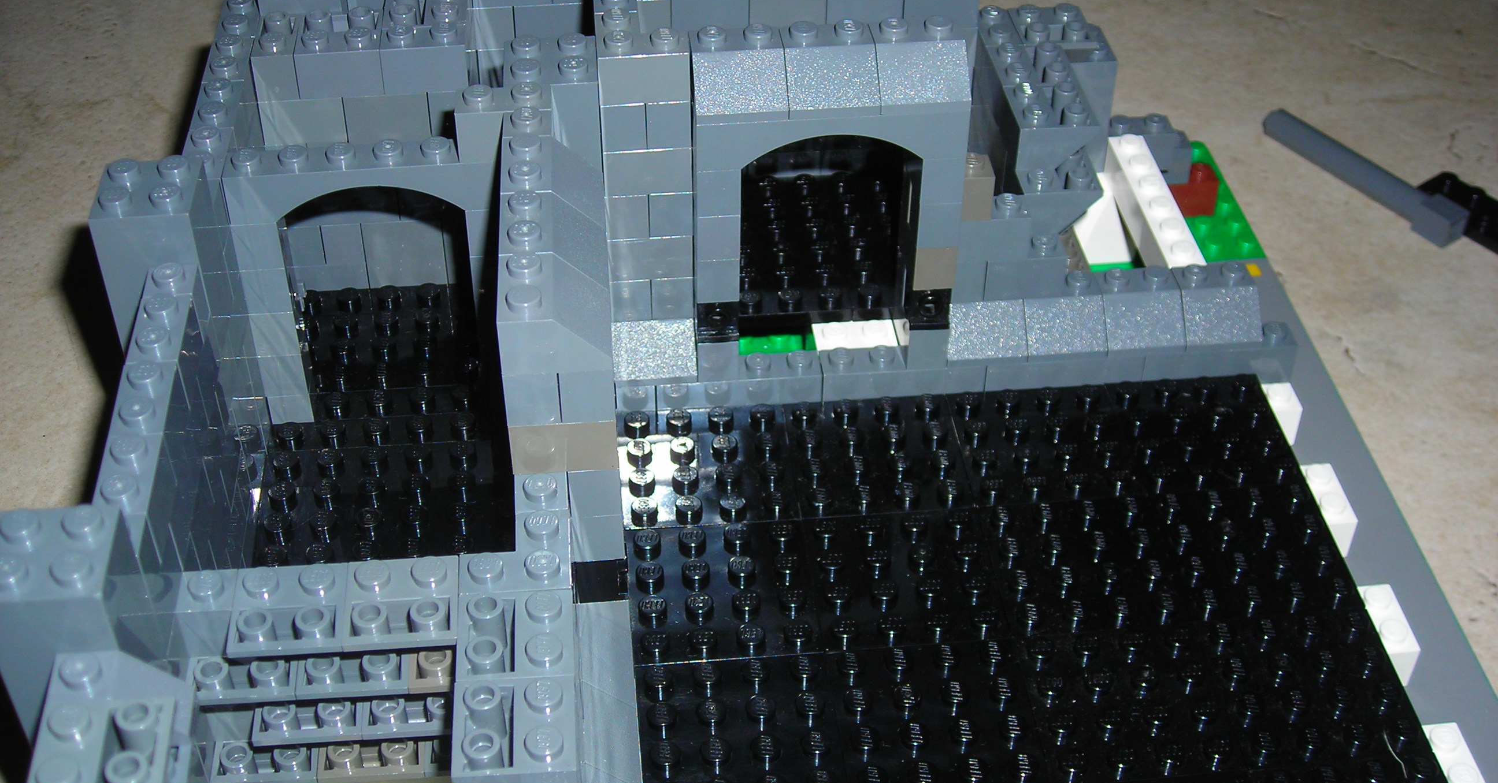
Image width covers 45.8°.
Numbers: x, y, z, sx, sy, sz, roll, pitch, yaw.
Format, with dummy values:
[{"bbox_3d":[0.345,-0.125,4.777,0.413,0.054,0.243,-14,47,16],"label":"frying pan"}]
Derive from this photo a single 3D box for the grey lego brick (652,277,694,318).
[{"bbox_3d":[-0.015,-0.021,0.338,0.008,0.011,0.009,-4,41,-4],"label":"grey lego brick"}]

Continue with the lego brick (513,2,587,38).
[{"bbox_3d":[-0.039,-0.077,0.361,0.016,0.011,0.008,-3,40,-5],"label":"lego brick"}]

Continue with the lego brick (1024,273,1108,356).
[{"bbox_3d":[0.061,-0.016,0.347,0.016,0.011,0.016,-4,41,-4],"label":"lego brick"}]

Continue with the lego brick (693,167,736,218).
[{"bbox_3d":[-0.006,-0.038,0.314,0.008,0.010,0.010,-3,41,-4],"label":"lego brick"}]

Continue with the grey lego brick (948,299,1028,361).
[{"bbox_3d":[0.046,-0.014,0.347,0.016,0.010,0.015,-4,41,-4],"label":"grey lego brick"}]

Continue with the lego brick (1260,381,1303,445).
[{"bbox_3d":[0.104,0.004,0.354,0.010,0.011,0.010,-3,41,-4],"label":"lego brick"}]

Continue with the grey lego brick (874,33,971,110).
[{"bbox_3d":[0.030,-0.057,0.306,0.016,0.011,0.016,-4,41,-4],"label":"grey lego brick"}]

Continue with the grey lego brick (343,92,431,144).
[{"bbox_3d":[-0.068,-0.054,0.334,0.016,0.010,0.008,-4,41,-4],"label":"grey lego brick"}]

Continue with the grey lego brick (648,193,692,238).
[{"bbox_3d":[-0.014,-0.035,0.327,0.008,0.011,0.008,-3,40,-5],"label":"grey lego brick"}]

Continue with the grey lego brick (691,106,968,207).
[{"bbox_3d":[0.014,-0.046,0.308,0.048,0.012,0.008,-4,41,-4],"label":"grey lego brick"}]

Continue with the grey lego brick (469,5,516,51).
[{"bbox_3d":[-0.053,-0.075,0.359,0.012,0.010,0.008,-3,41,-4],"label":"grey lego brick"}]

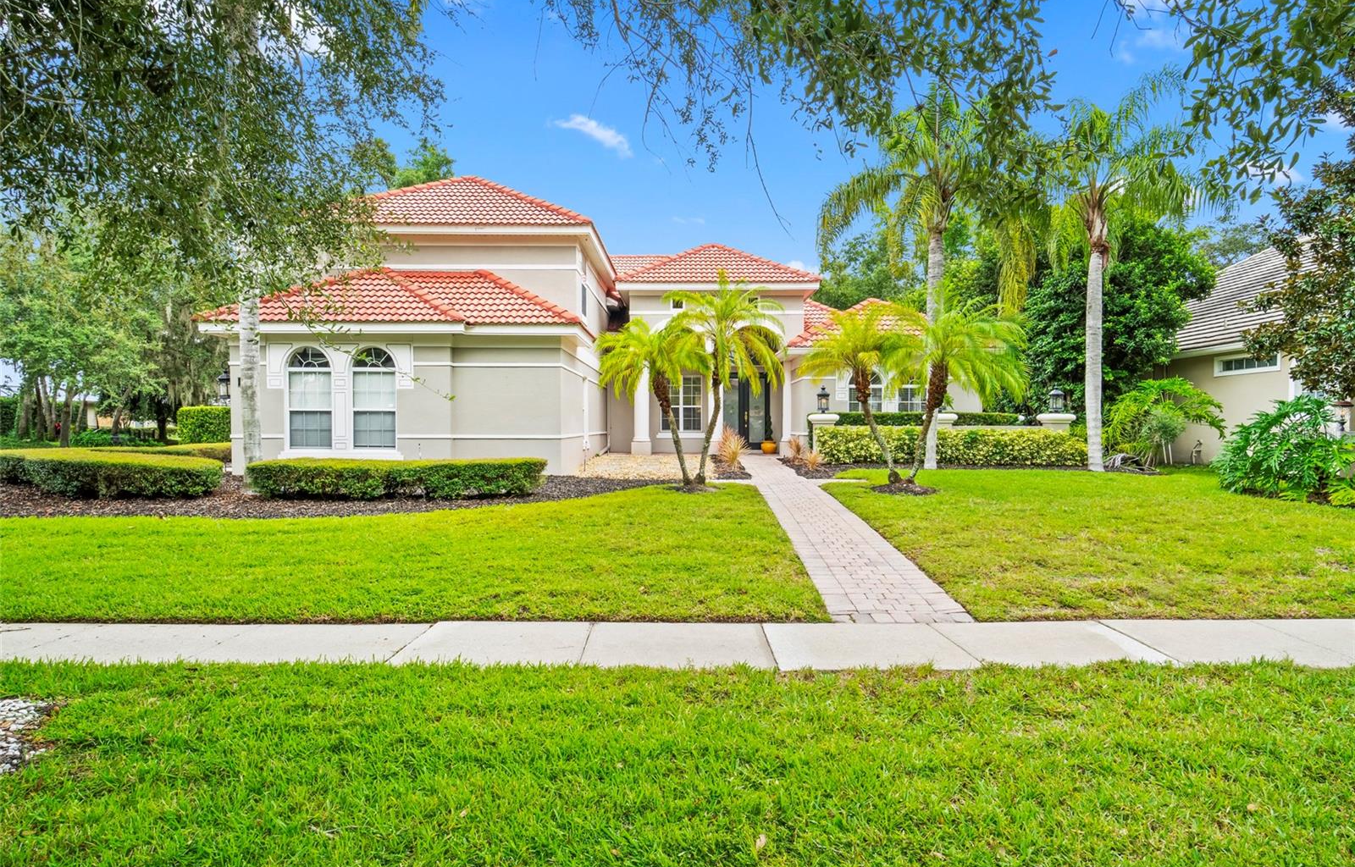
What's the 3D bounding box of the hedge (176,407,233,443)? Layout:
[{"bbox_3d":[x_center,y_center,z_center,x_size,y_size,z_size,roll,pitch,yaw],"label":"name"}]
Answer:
[{"bbox_3d":[-15.100,-0.080,23.000,2.200,1.600,1.500,0,1,0],"label":"hedge"}]

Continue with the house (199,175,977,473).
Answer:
[{"bbox_3d":[-0.500,-3.690,22.600,19.600,8.900,15.200,0,1,0],"label":"house"}]

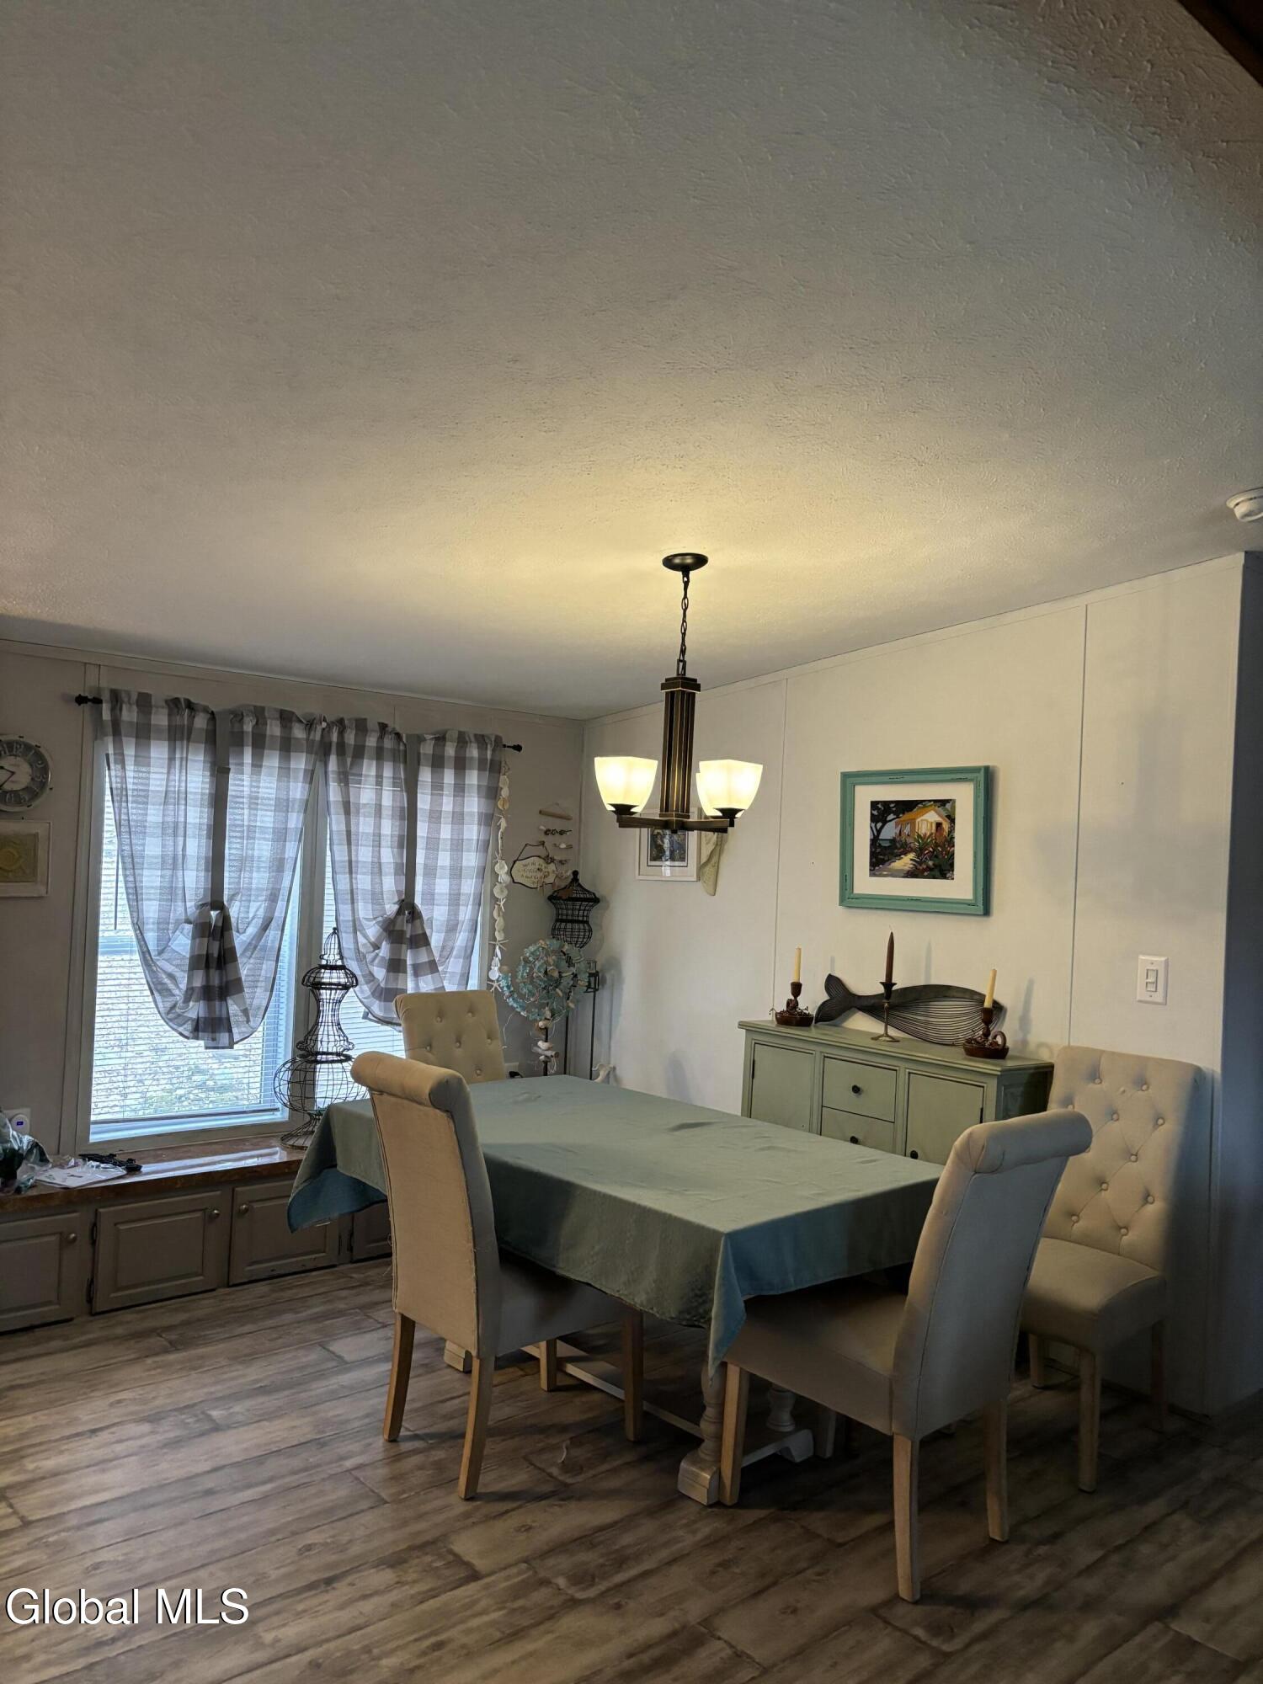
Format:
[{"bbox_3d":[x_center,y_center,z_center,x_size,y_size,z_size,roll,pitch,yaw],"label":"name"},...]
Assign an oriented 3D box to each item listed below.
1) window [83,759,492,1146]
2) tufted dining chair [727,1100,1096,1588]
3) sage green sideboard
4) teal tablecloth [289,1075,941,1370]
[{"bbox_3d":[-1.240,0.406,4.855,1.630,1.370,0.090,3,-1,-40],"label":"window"},{"bbox_3d":[0.613,1.046,2.820,0.445,0.985,0.700,4,-1,-44],"label":"tufted dining chair"},{"bbox_3d":[0.841,1.139,4.262,0.307,0.929,1.073,3,-1,-42],"label":"sage green sideboard"},{"bbox_3d":[-0.055,0.955,3.386,0.980,0.355,1.610,4,-1,-44],"label":"teal tablecloth"}]

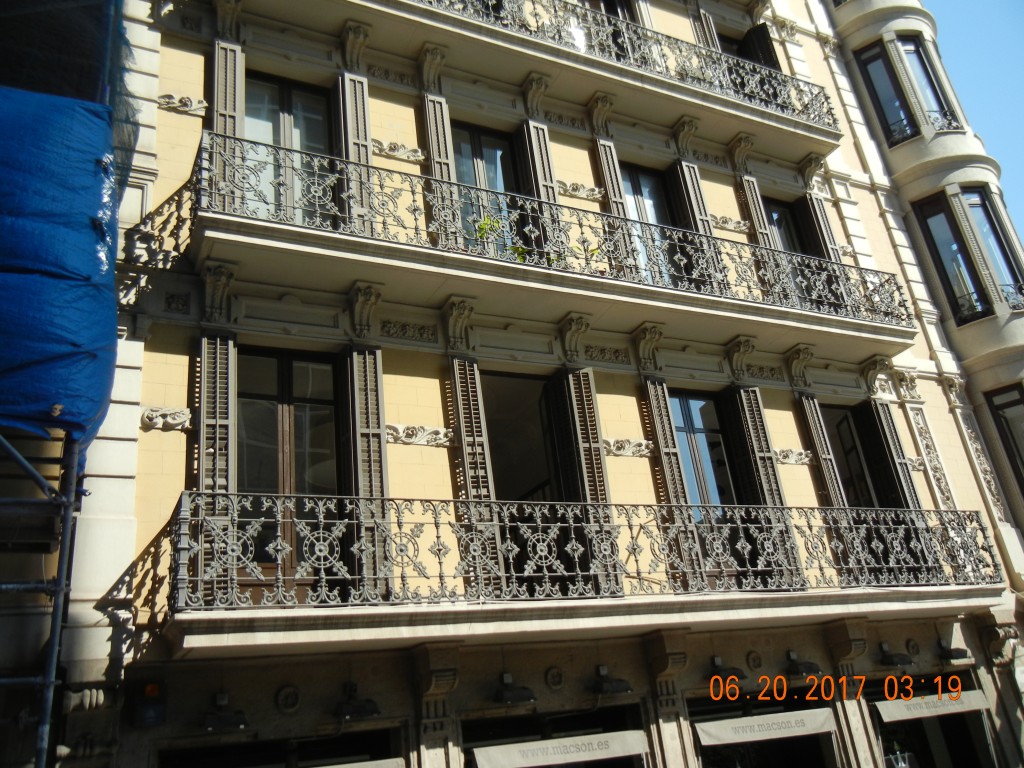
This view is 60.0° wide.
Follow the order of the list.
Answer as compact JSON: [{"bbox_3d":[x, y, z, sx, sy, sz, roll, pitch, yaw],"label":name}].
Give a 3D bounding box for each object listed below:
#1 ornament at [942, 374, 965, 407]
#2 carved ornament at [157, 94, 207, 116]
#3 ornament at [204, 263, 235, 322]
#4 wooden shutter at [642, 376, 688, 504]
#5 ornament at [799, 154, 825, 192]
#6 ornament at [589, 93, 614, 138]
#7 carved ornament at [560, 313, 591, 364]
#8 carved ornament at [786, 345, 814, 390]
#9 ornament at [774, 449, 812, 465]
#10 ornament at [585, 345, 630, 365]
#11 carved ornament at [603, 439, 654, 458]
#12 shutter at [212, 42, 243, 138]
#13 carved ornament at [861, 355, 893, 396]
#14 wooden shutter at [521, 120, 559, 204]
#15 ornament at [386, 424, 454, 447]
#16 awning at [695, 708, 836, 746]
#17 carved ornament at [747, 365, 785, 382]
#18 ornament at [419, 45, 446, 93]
[{"bbox_3d":[7.565,0.116,15.067,0.370,0.530,0.180,5,-27,-27],"label":"ornament"},{"bbox_3d":[-3.885,-3.297,10.516,0.573,0.230,0.100,5,-27,-27],"label":"carved ornament"},{"bbox_3d":[-3.087,-0.945,9.319,0.316,0.585,0.300,6,-27,-27],"label":"ornament"},{"bbox_3d":[2.067,1.269,11.087,0.310,2.940,0.100,5,-27,-27],"label":"wooden shutter"},{"bbox_3d":[5.221,-3.661,15.323,0.310,0.490,0.350,5,-27,-27],"label":"ornament"},{"bbox_3d":[1.438,-4.158,13.786,0.350,0.610,0.350,5,-28,-28],"label":"ornament"},{"bbox_3d":[0.837,-0.571,11.543,0.300,0.620,0.350,5,-27,-27],"label":"carved ornament"},{"bbox_3d":[4.412,-0.258,13.336,0.340,0.580,0.350,5,-28,-28],"label":"carved ornament"},{"bbox_3d":[3.976,1.017,12.536,0.860,0.240,0.110,5,-28,-28],"label":"ornament"},{"bbox_3d":[1.298,-0.393,11.909,0.720,0.235,0.070,5,-27,-27],"label":"ornament"},{"bbox_3d":[1.454,0.799,11.073,0.830,0.250,0.110,5,-27,-27],"label":"carved ornament"},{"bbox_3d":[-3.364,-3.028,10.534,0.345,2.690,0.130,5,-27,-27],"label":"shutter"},{"bbox_3d":[5.805,-0.100,14.085,0.300,0.630,0.350,5,-27,-27],"label":"carved ornament"},{"bbox_3d":[0.557,-2.369,12.259,0.308,3.018,0.154,6,-27,-27],"label":"wooden shutter"},{"bbox_3d":[-0.999,0.580,9.838,0.824,0.231,0.092,6,-27,-27],"label":"ornament"},{"bbox_3d":[3.086,4.066,10.534,2.118,0.258,0.123,6,-27,-27],"label":"awning"},{"bbox_3d":[3.666,-0.163,12.836,0.710,0.230,0.080,5,-27,-27],"label":"carved ornament"},{"bbox_3d":[-1.053,-4.280,12.113,0.320,0.500,0.360,5,-27,-27],"label":"ornament"}]

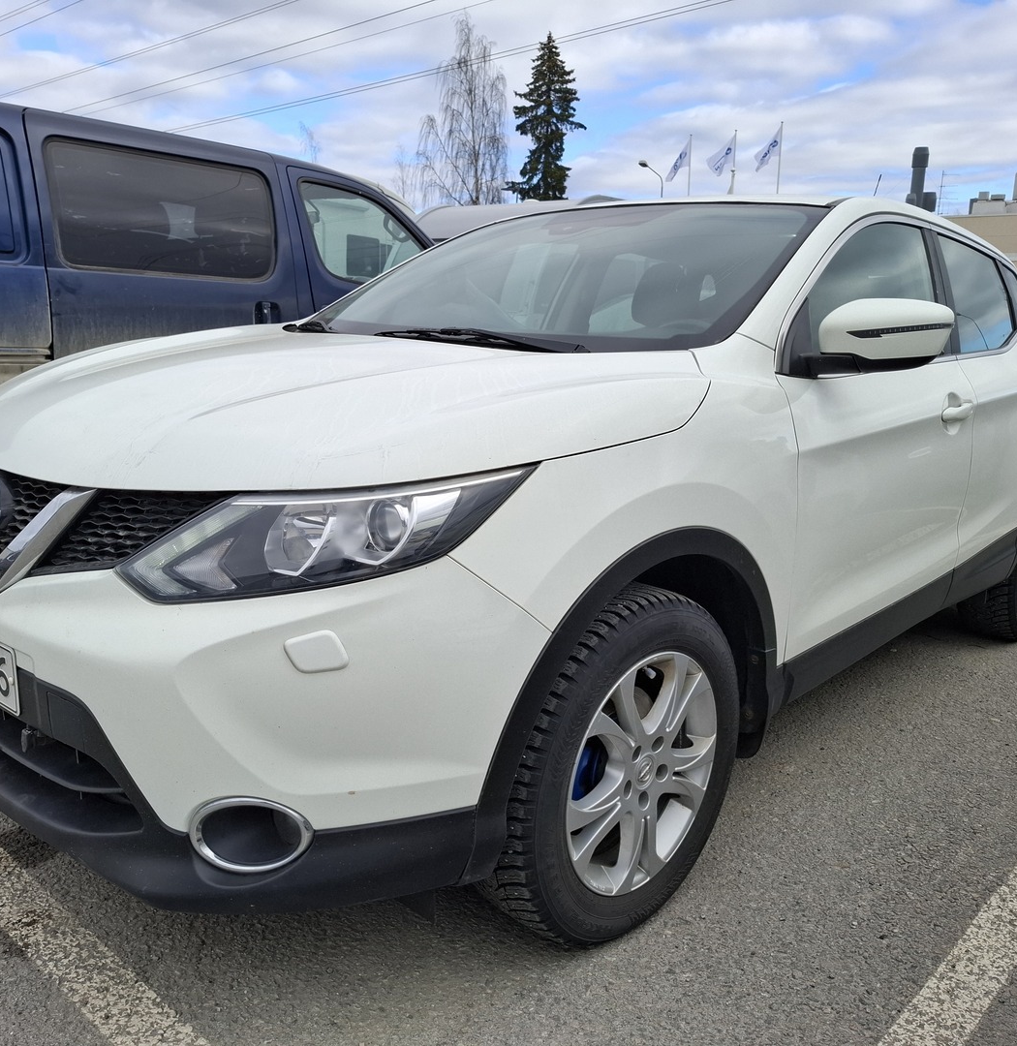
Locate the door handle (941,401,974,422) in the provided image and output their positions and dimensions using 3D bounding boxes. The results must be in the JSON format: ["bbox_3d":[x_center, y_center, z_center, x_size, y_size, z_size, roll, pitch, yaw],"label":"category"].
[{"bbox_3d":[1.284,-0.322,2.660,0.050,0.045,0.230,12,16,42],"label":"door handle"}]

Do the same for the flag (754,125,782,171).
[{"bbox_3d":[10.950,-15.861,39.214,1.319,1.923,0.500,4,12,14],"label":"flag"}]

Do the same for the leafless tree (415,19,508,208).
[{"bbox_3d":[-2.592,-19.240,53.120,5.137,18.146,5.137,1,12,-3],"label":"leafless tree"}]

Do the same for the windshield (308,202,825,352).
[{"bbox_3d":[0.100,-0.733,2.616,1.470,0.130,0.892,12,44,42],"label":"windshield"}]

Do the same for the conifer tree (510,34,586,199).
[{"bbox_3d":[2.223,-18.738,53.262,4.196,17.322,4.196,2,12,2],"label":"conifer tree"}]

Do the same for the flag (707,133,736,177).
[{"bbox_3d":[9.371,-16.268,40.873,1.427,1.865,0.500,4,12,11],"label":"flag"}]

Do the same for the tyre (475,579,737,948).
[{"bbox_3d":[0.201,0.460,1.847,0.225,0.685,0.685,12,16,42],"label":"tyre"}]

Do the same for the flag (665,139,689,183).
[{"bbox_3d":[7.662,-16.384,41.909,1.192,1.912,0.500,3,12,9],"label":"flag"}]

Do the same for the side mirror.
[{"bbox_3d":[0.869,-0.453,2.131,0.235,0.160,0.190,12,16,42],"label":"side mirror"}]

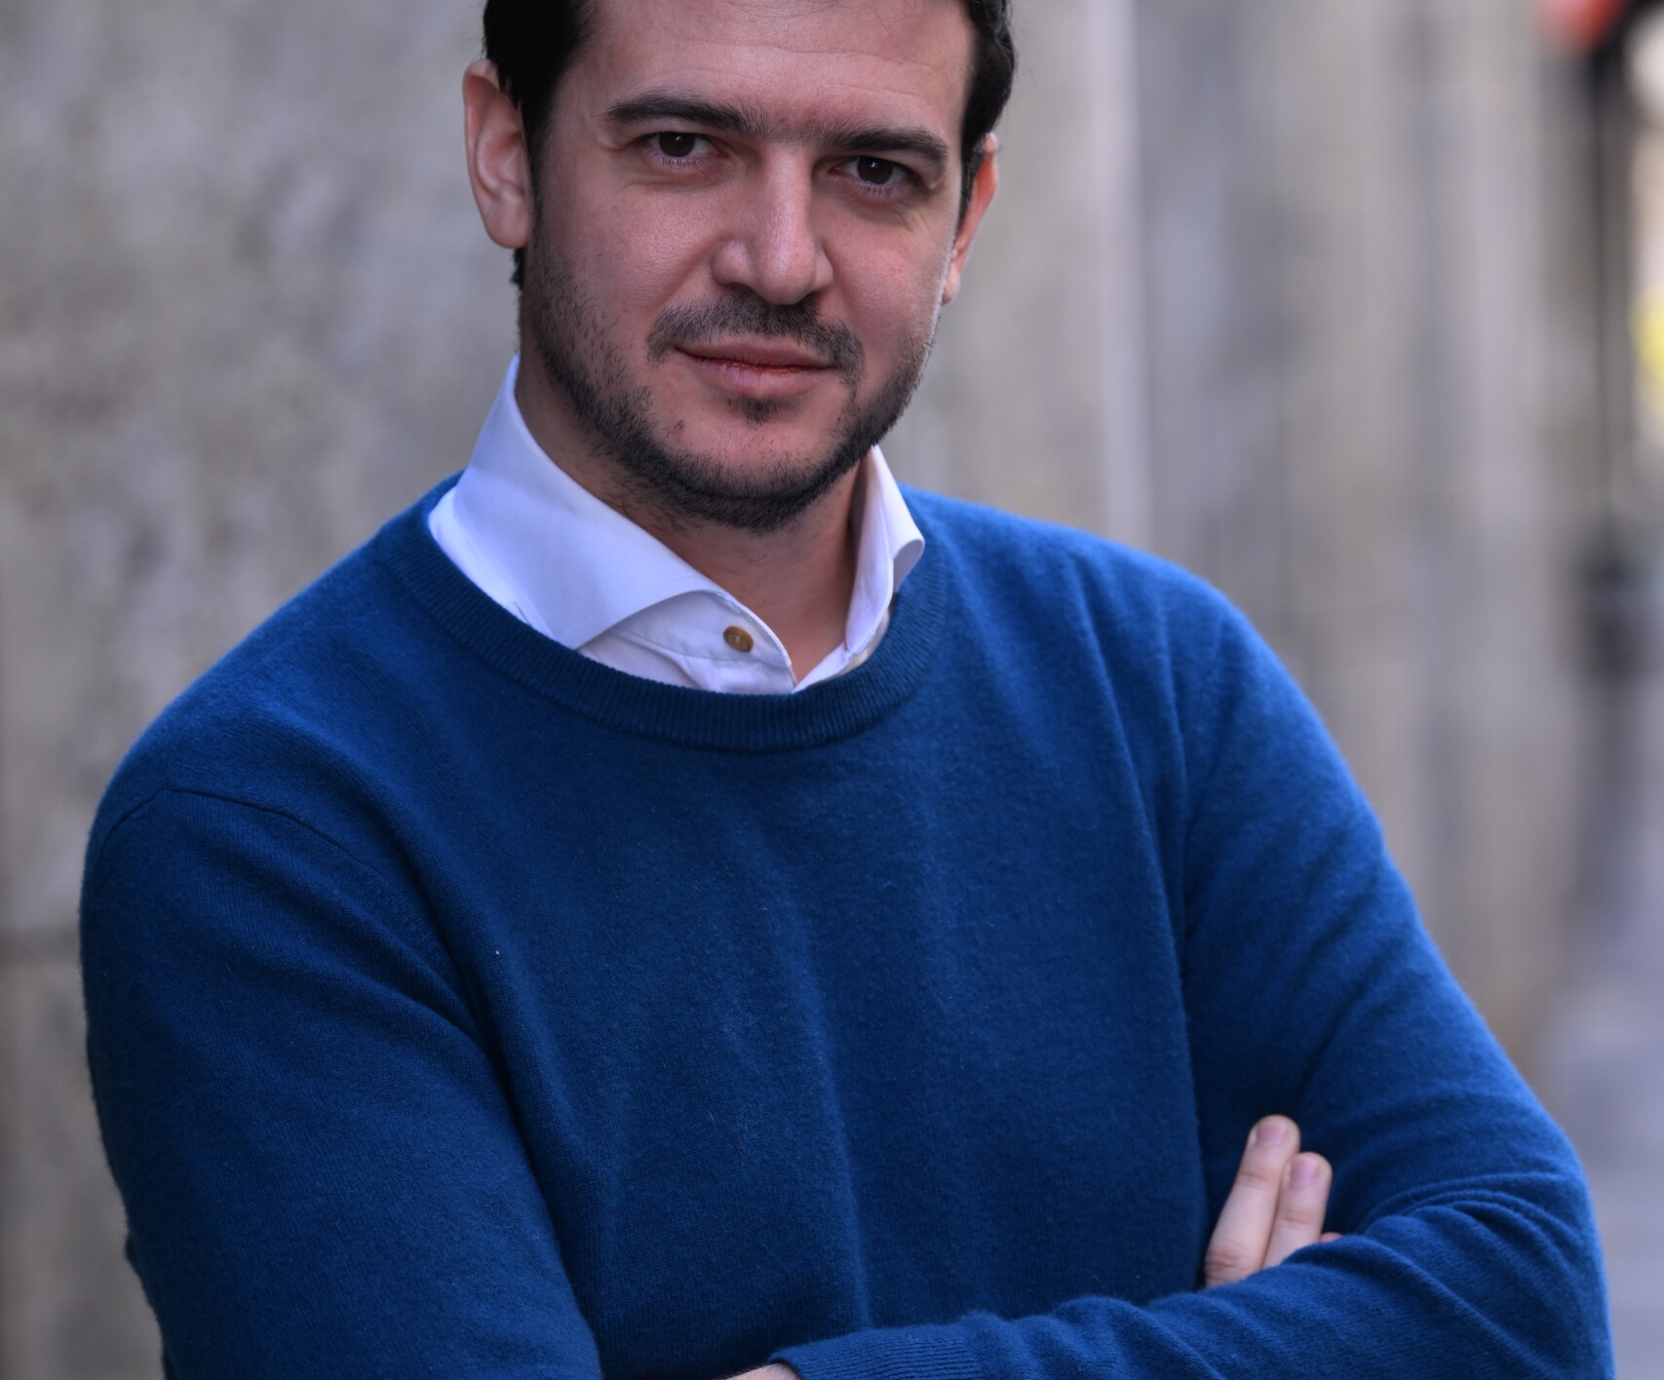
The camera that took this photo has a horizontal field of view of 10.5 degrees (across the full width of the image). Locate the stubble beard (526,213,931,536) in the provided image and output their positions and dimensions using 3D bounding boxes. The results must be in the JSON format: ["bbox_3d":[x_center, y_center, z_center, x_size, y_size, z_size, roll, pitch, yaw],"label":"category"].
[{"bbox_3d":[-0.033,-0.099,2.850,0.130,0.092,0.097,8,3,-14],"label":"stubble beard"}]

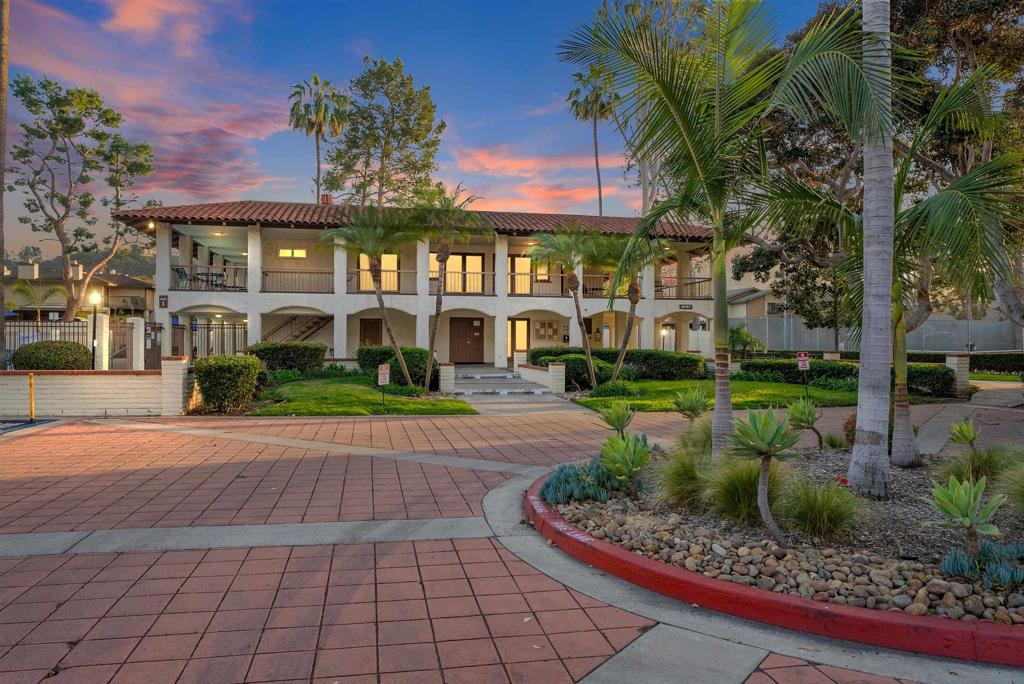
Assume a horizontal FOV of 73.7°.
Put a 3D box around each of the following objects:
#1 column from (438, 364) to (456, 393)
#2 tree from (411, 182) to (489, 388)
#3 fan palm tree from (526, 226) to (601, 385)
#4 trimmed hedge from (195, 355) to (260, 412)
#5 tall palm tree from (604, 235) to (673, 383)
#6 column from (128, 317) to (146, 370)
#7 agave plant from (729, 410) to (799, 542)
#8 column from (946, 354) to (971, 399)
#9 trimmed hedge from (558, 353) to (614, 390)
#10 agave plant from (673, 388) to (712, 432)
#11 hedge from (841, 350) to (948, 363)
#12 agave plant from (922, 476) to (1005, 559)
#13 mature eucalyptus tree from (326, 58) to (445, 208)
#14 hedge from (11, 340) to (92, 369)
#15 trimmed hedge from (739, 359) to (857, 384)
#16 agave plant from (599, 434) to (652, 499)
[{"bbox_3d":[-1.891,1.073,20.000,0.447,0.829,0.447,0,0,-12],"label":"column"},{"bbox_3d":[-1.891,-1.722,21.000,2.460,6.365,2.500,0,0,0],"label":"tree"},{"bbox_3d":[1.836,-1.224,22.600,2.700,5.500,2.600,0,0,-12],"label":"fan palm tree"},{"bbox_3d":[-6.186,0.853,14.945,1.250,1.180,1.200,0,0,-11],"label":"trimmed hedge"},{"bbox_3d":[4.147,-1.045,22.300,2.253,4.930,2.400,0,0,0],"label":"tall palm tree"},{"bbox_3d":[-12.141,0.198,22.099,0.400,1.980,0.400,0,0,-11],"label":"column"},{"bbox_3d":[1.782,0.942,4.820,0.510,0.950,0.510,0,0,-12],"label":"agave plant"},{"bbox_3d":[12.600,0.937,19.295,0.430,1.260,0.430,0,0,-11],"label":"column"},{"bbox_3d":[2.278,0.960,21.195,1.800,1.100,1.500,0,0,-11],"label":"trimmed hedge"},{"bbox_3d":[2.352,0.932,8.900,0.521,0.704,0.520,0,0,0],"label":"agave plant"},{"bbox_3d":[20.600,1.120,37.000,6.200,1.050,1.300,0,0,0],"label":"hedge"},{"bbox_3d":[2.975,1.160,4.500,0.540,0.547,0.530,0,0,0],"label":"agave plant"},{"bbox_3d":[-8.907,-9.266,47.552,8.000,21.000,7.500,0,0,-11],"label":"mature eucalyptus tree"},{"bbox_3d":[-10.869,0.694,16.096,1.600,1.400,1.350,0,0,-11],"label":"hedge"},{"bbox_3d":[10.750,1.270,26.000,4.500,0.920,1.400,0,0,19],"label":"trimmed hedge"},{"bbox_3d":[1.022,1.112,6.150,0.450,0.594,0.450,0,0,0],"label":"agave plant"}]

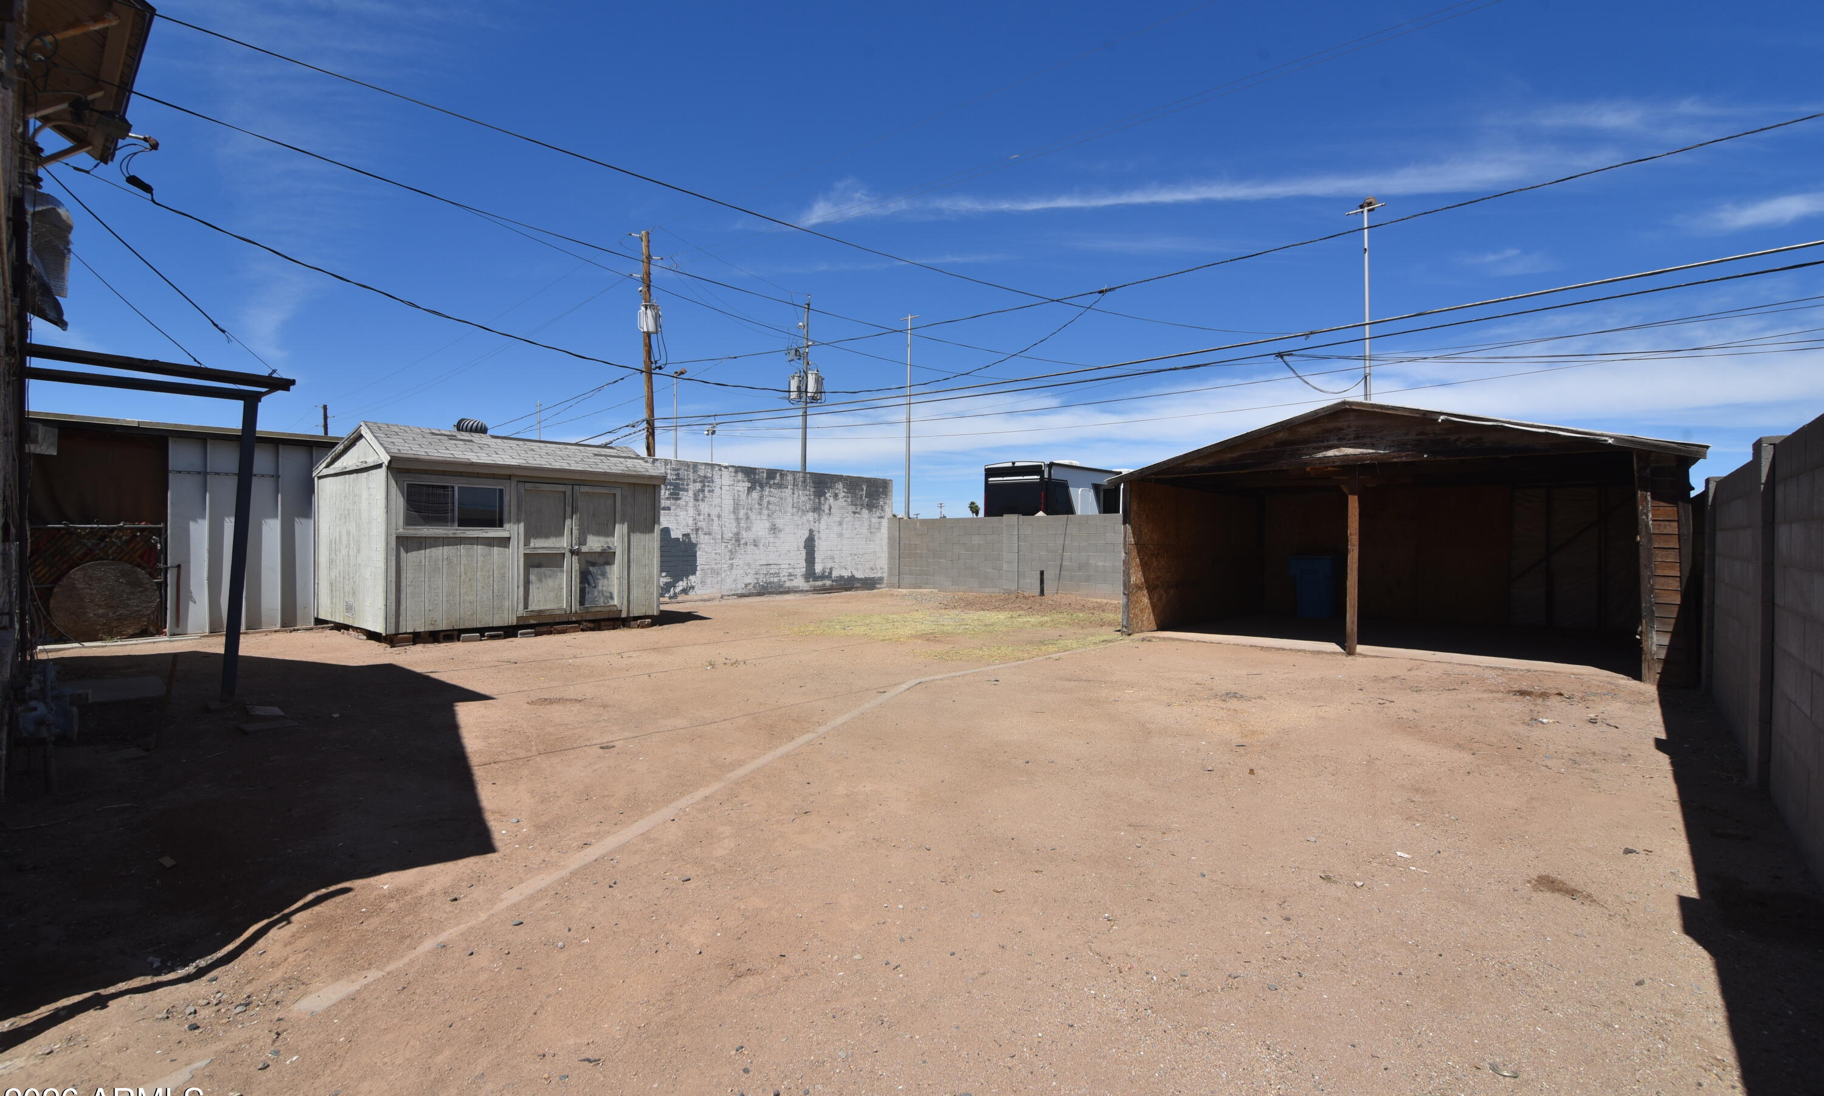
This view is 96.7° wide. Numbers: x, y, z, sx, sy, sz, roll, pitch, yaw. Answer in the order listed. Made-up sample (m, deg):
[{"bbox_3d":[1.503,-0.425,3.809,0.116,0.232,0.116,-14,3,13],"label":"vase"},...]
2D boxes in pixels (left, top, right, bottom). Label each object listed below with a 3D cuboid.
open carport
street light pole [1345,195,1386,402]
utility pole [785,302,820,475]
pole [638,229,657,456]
[{"bbox_3d":[6.432,-0.209,10.856,5.770,2.805,5.020,1,1,41],"label":"open carport"},{"bbox_3d":[10.458,-3.503,18.740,0.820,9.163,0.350,1,1,41],"label":"street light pole"},{"bbox_3d":[-4.257,-4.470,32.047,1.200,10.801,0.800,1,1,41],"label":"utility pole"},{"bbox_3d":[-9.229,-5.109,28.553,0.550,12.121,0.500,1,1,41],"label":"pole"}]

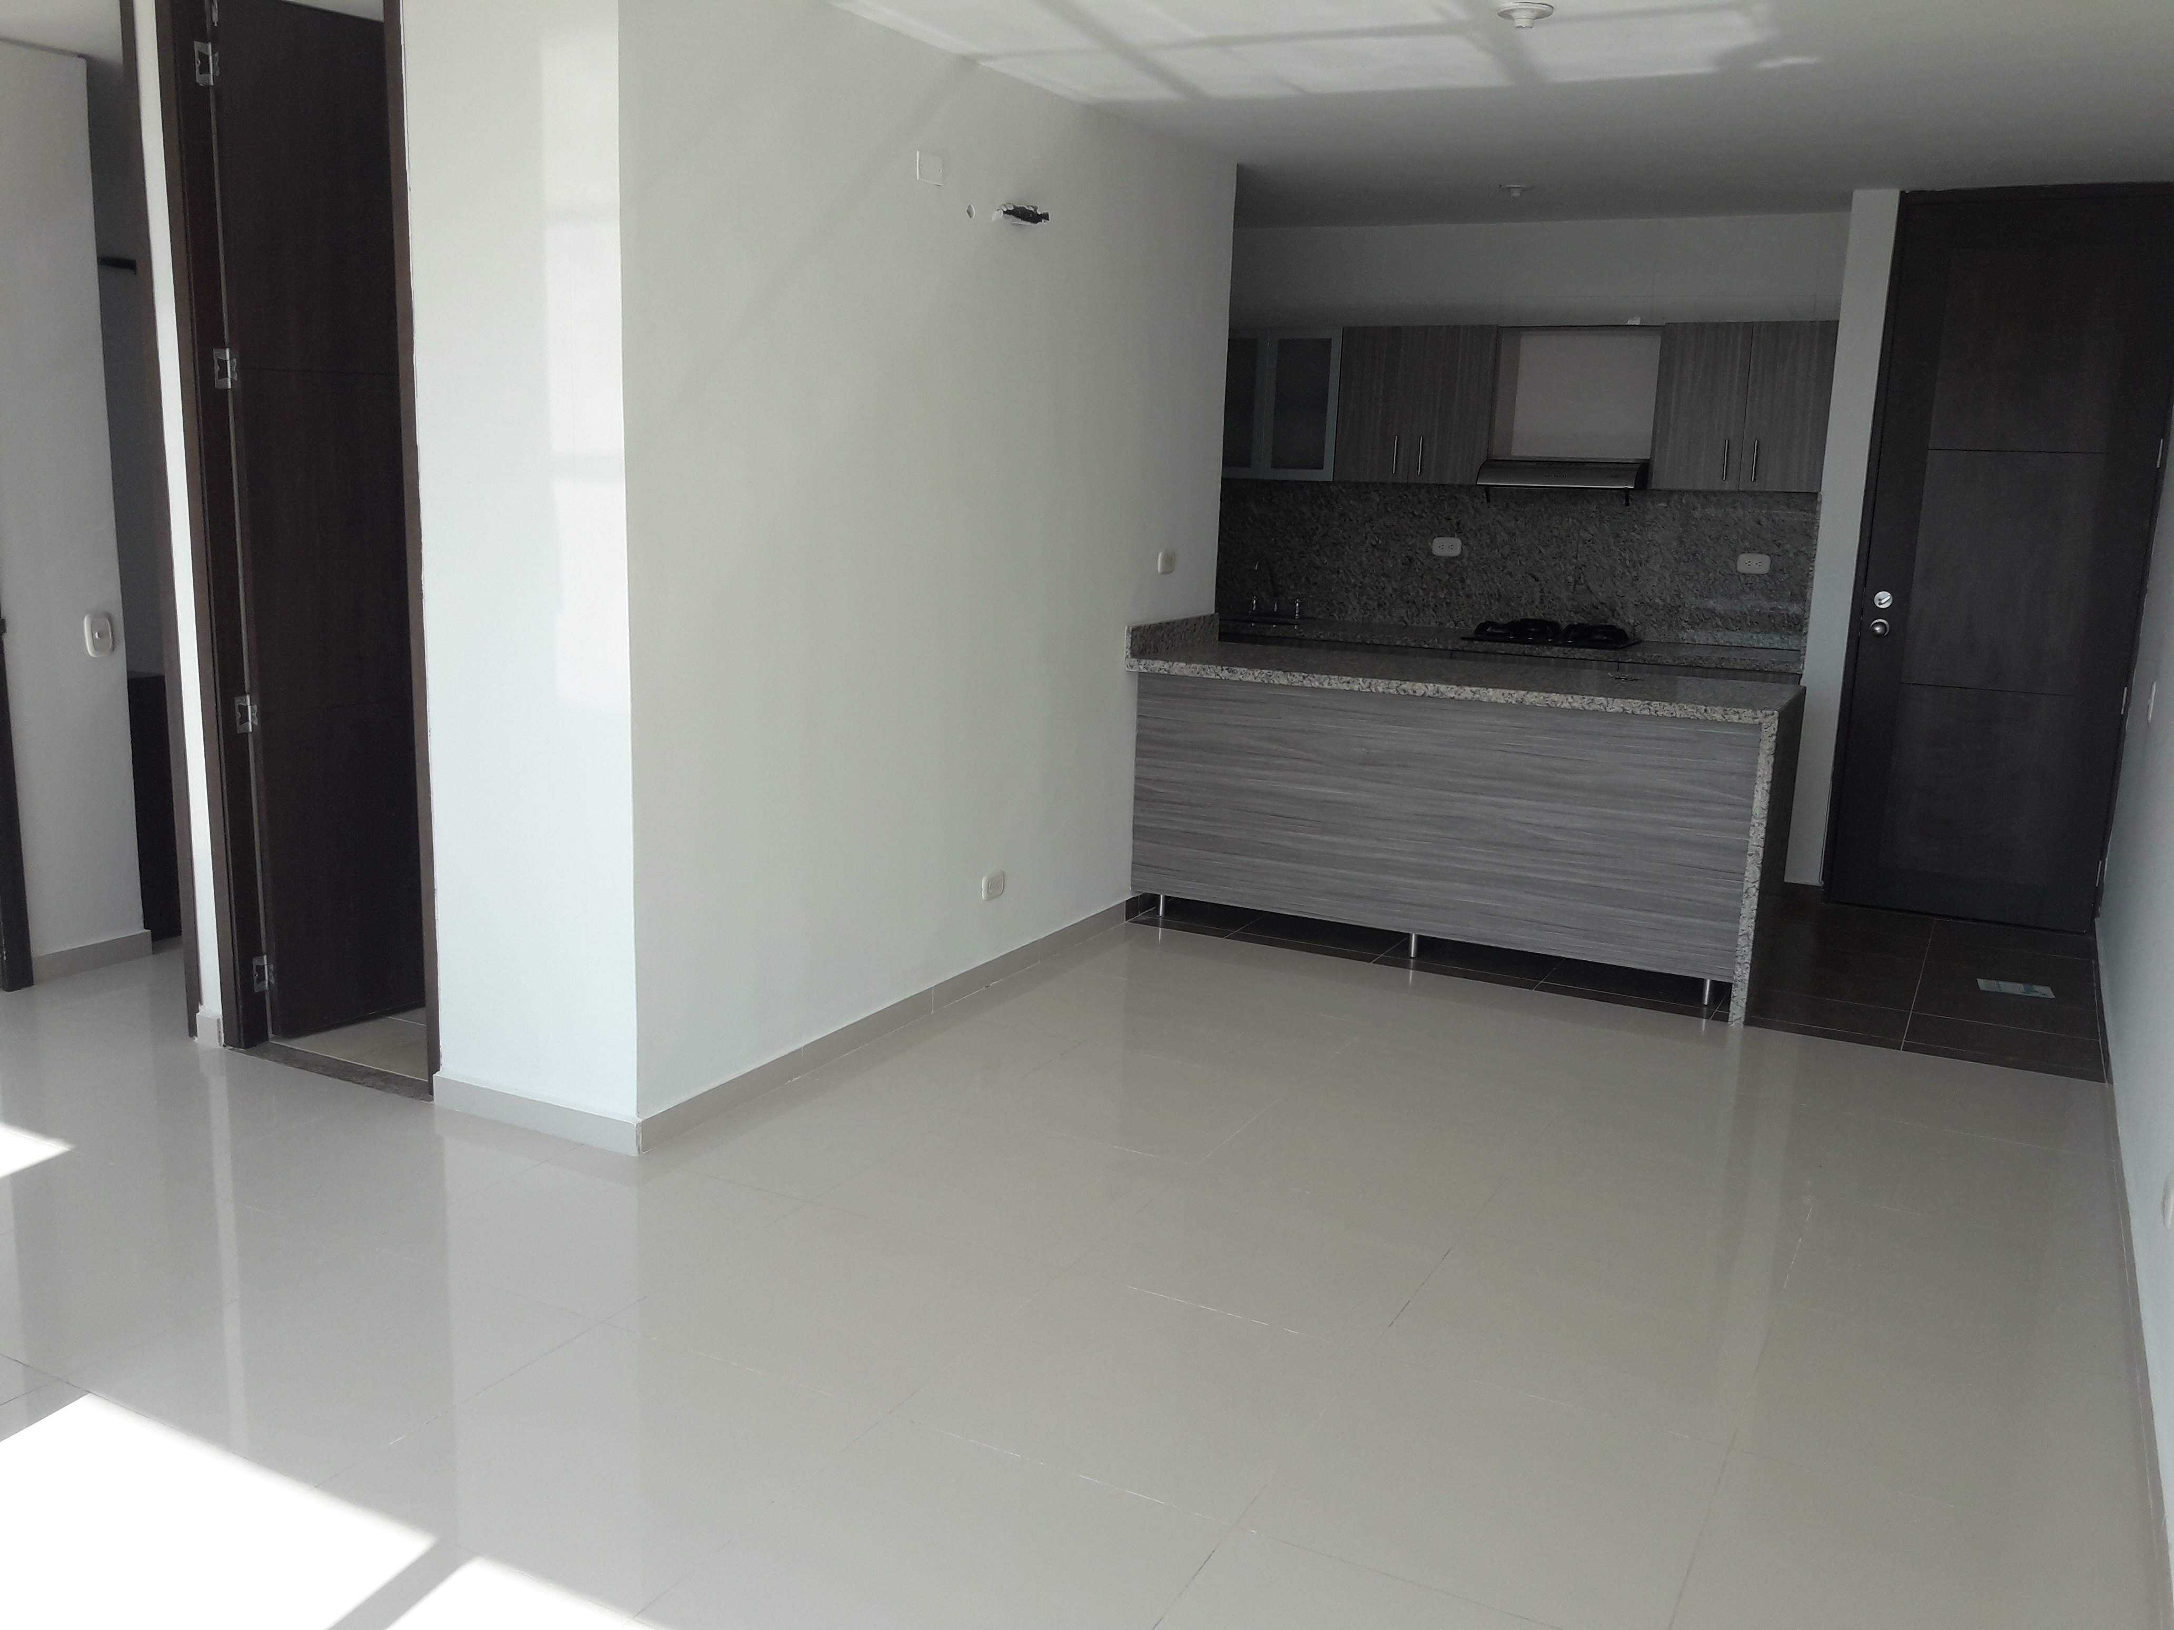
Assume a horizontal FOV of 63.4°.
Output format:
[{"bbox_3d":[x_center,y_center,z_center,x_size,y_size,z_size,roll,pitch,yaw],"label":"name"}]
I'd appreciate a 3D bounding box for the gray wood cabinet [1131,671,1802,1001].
[{"bbox_3d":[1.168,-0.004,5.652,1.950,0.823,0.606,8,13,27],"label":"gray wood cabinet"}]

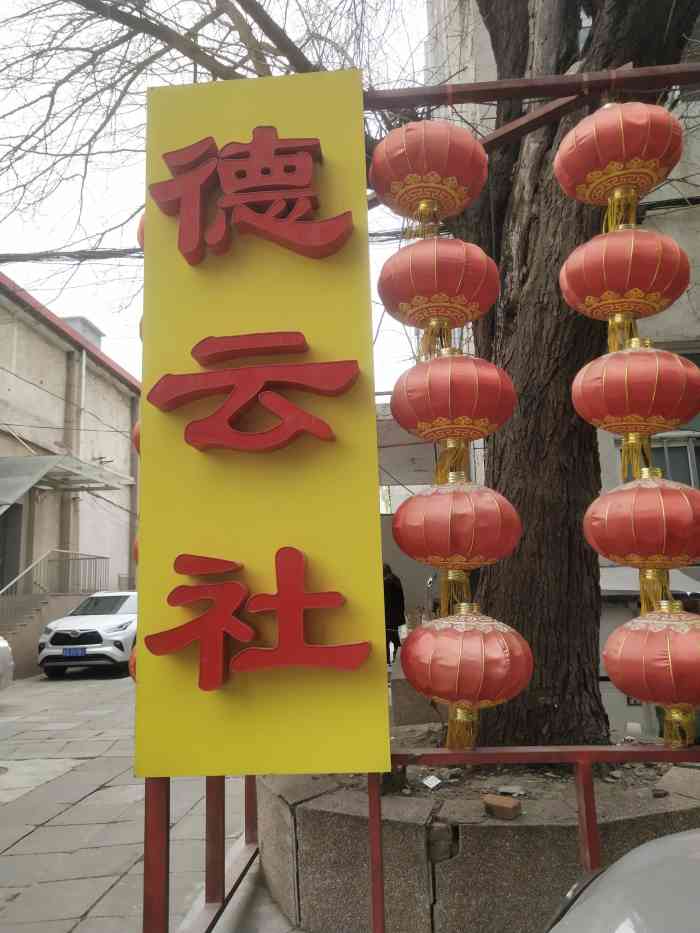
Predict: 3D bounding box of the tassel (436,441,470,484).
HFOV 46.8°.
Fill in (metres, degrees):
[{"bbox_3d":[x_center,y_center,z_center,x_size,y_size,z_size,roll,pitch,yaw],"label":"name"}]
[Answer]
[{"bbox_3d":[0.451,-0.017,3.520,0.140,0.180,0.140,-2,-10,0],"label":"tassel"}]

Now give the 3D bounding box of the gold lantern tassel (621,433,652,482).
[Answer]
[{"bbox_3d":[1.070,-0.034,3.020,0.115,0.185,0.115,-2,-10,0],"label":"gold lantern tassel"}]

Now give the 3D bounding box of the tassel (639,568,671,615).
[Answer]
[{"bbox_3d":[1.276,0.524,3.390,0.130,0.180,0.130,-2,-10,0],"label":"tassel"}]

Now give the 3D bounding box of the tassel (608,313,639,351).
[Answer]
[{"bbox_3d":[1.211,-0.589,3.580,0.130,0.170,0.130,-2,-10,0],"label":"tassel"}]

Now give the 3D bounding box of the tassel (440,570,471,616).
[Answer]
[{"bbox_3d":[0.384,0.459,2.970,0.113,0.173,0.113,-2,-10,0],"label":"tassel"}]

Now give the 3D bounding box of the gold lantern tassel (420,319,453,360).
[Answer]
[{"bbox_3d":[0.391,-0.567,3.610,0.145,0.170,0.140,-2,-10,0],"label":"gold lantern tassel"}]

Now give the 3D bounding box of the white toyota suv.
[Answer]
[{"bbox_3d":[-5.090,3.677,18.150,1.930,1.730,4.950,-3,-10,6],"label":"white toyota suv"}]

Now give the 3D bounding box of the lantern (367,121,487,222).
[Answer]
[{"bbox_3d":[0.369,-1.384,3.780,0.550,0.400,0.550,-2,-10,0],"label":"lantern"}]

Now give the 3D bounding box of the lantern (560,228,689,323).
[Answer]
[{"bbox_3d":[1.237,-0.857,3.630,0.550,0.400,0.550,-2,-10,0],"label":"lantern"}]

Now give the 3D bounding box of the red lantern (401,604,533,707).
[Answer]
[{"bbox_3d":[0.421,0.682,2.920,0.477,0.360,0.477,-2,-10,0],"label":"red lantern"}]

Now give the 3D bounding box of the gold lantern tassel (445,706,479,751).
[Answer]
[{"bbox_3d":[0.401,0.929,2.880,0.113,0.168,0.113,-2,-10,0],"label":"gold lantern tassel"}]

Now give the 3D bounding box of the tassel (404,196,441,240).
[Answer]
[{"bbox_3d":[0.333,-1.133,3.710,0.145,0.170,0.140,-2,-10,0],"label":"tassel"}]

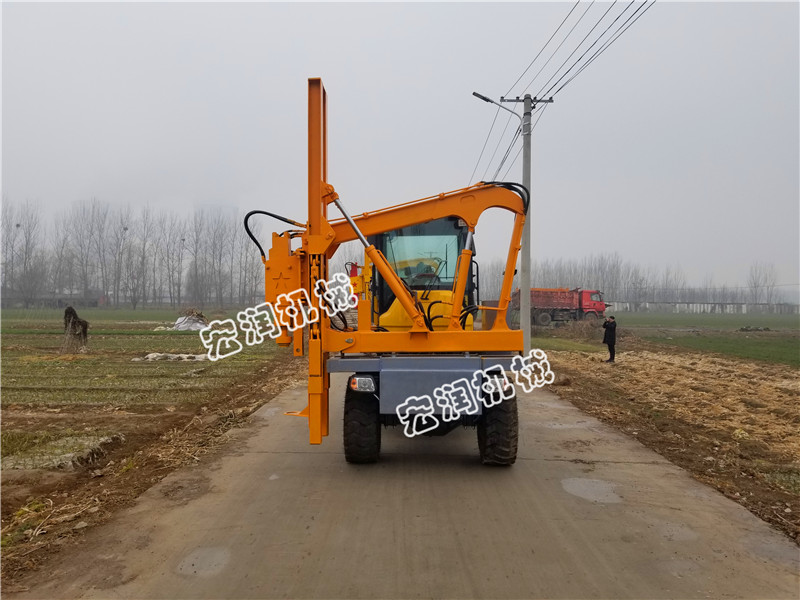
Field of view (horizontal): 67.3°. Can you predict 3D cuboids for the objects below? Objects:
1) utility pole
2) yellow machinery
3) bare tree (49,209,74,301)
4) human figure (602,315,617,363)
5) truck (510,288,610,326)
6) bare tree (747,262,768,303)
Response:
[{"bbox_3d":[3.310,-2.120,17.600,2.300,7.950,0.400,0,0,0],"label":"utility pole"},{"bbox_3d":[-0.130,-0.200,9.000,3.250,4.500,4.900,0,0,1],"label":"yellow machinery"},{"bbox_3d":[-67.600,-8.300,120.000,5.200,19.600,5.200,0,0,0],"label":"bare tree"},{"bbox_3d":[7.750,1.470,22.200,0.500,1.720,0.500,0,0,0],"label":"human figure"},{"bbox_3d":[14.350,0.630,54.300,8.000,3.280,2.500,0,0,-8],"label":"truck"},{"bbox_3d":[83.300,-3.000,140.000,5.100,12.300,5.100,0,0,0],"label":"bare tree"}]

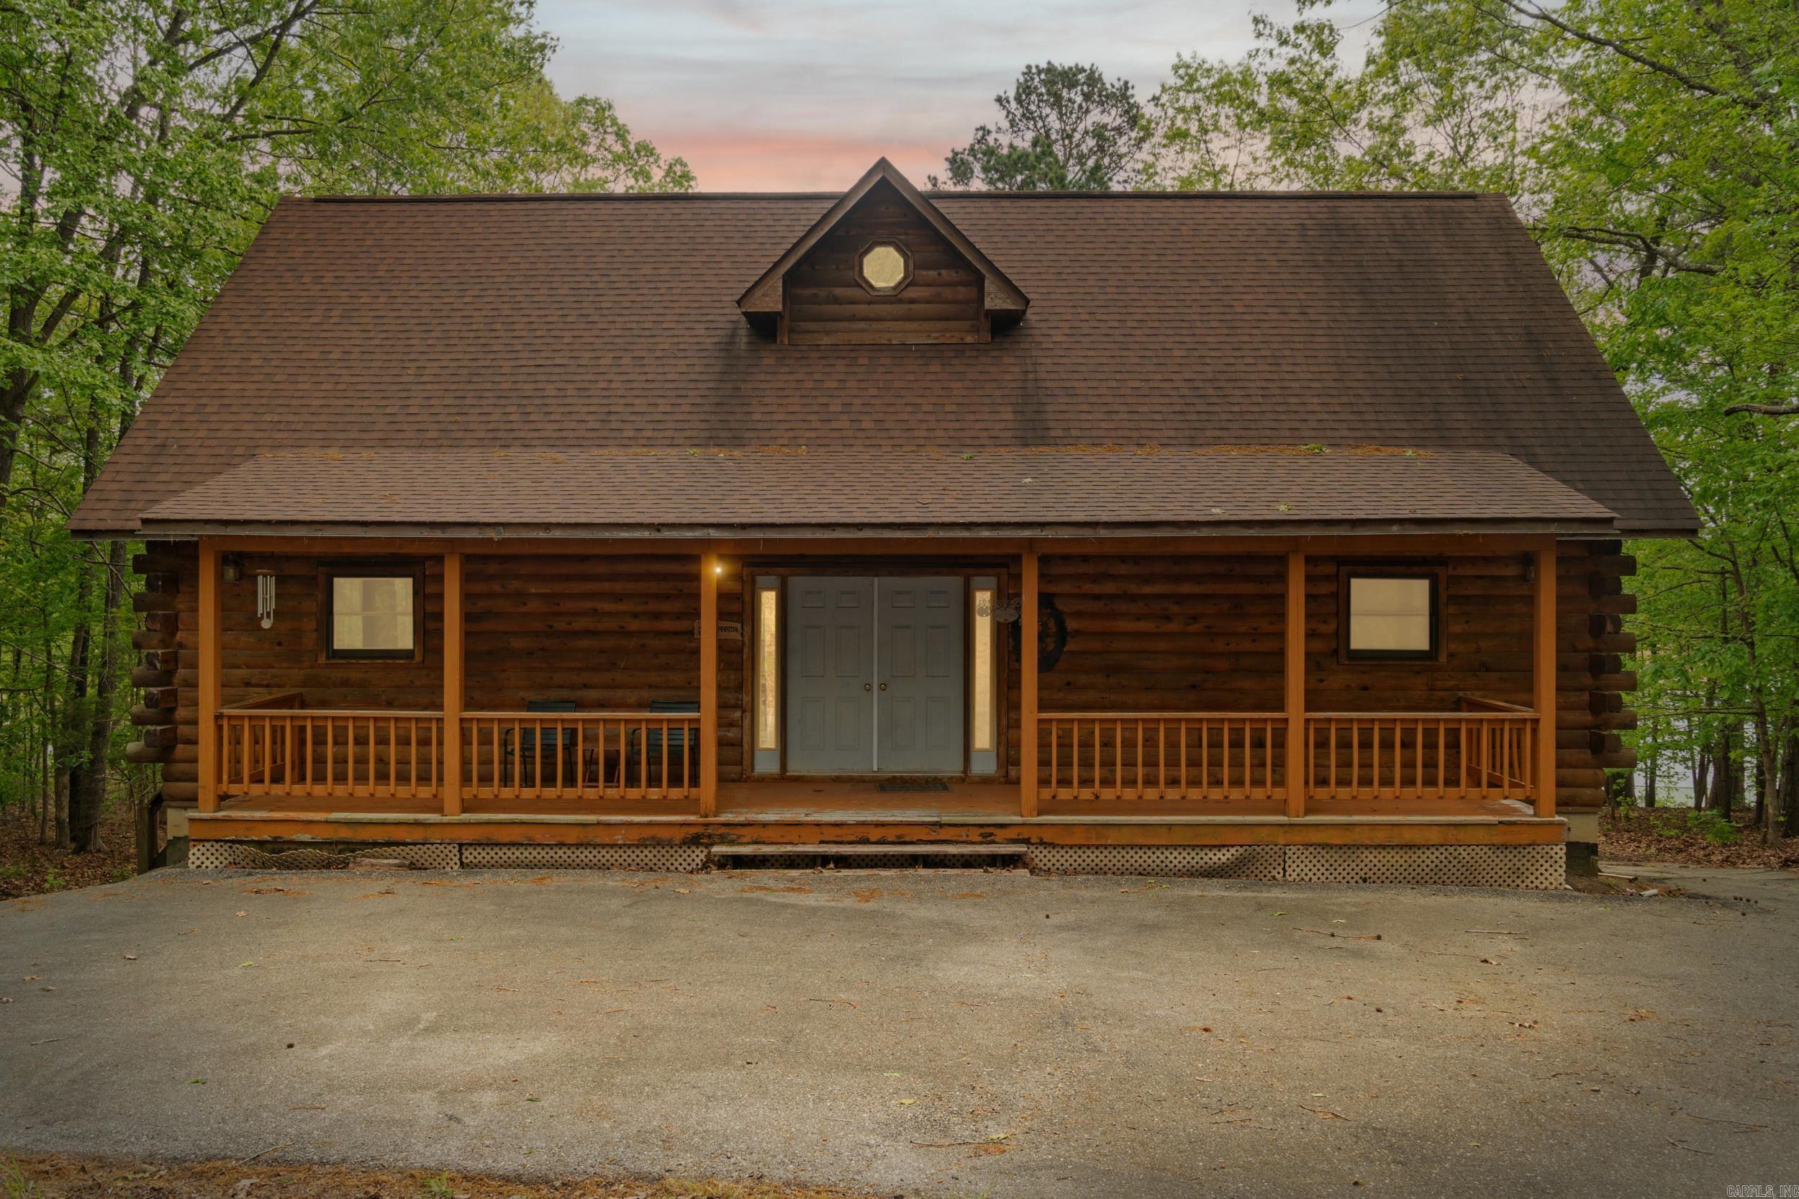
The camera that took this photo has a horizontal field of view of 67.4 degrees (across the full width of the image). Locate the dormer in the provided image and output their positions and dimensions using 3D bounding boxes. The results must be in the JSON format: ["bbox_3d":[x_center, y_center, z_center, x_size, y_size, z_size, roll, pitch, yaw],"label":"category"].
[{"bbox_3d":[-0.190,-3.980,16.350,3.280,2.050,2.250,0,0,0],"label":"dormer"}]

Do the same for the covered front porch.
[{"bbox_3d":[-0.230,0.800,12.800,12.150,2.780,2.050,0,0,0],"label":"covered front porch"}]

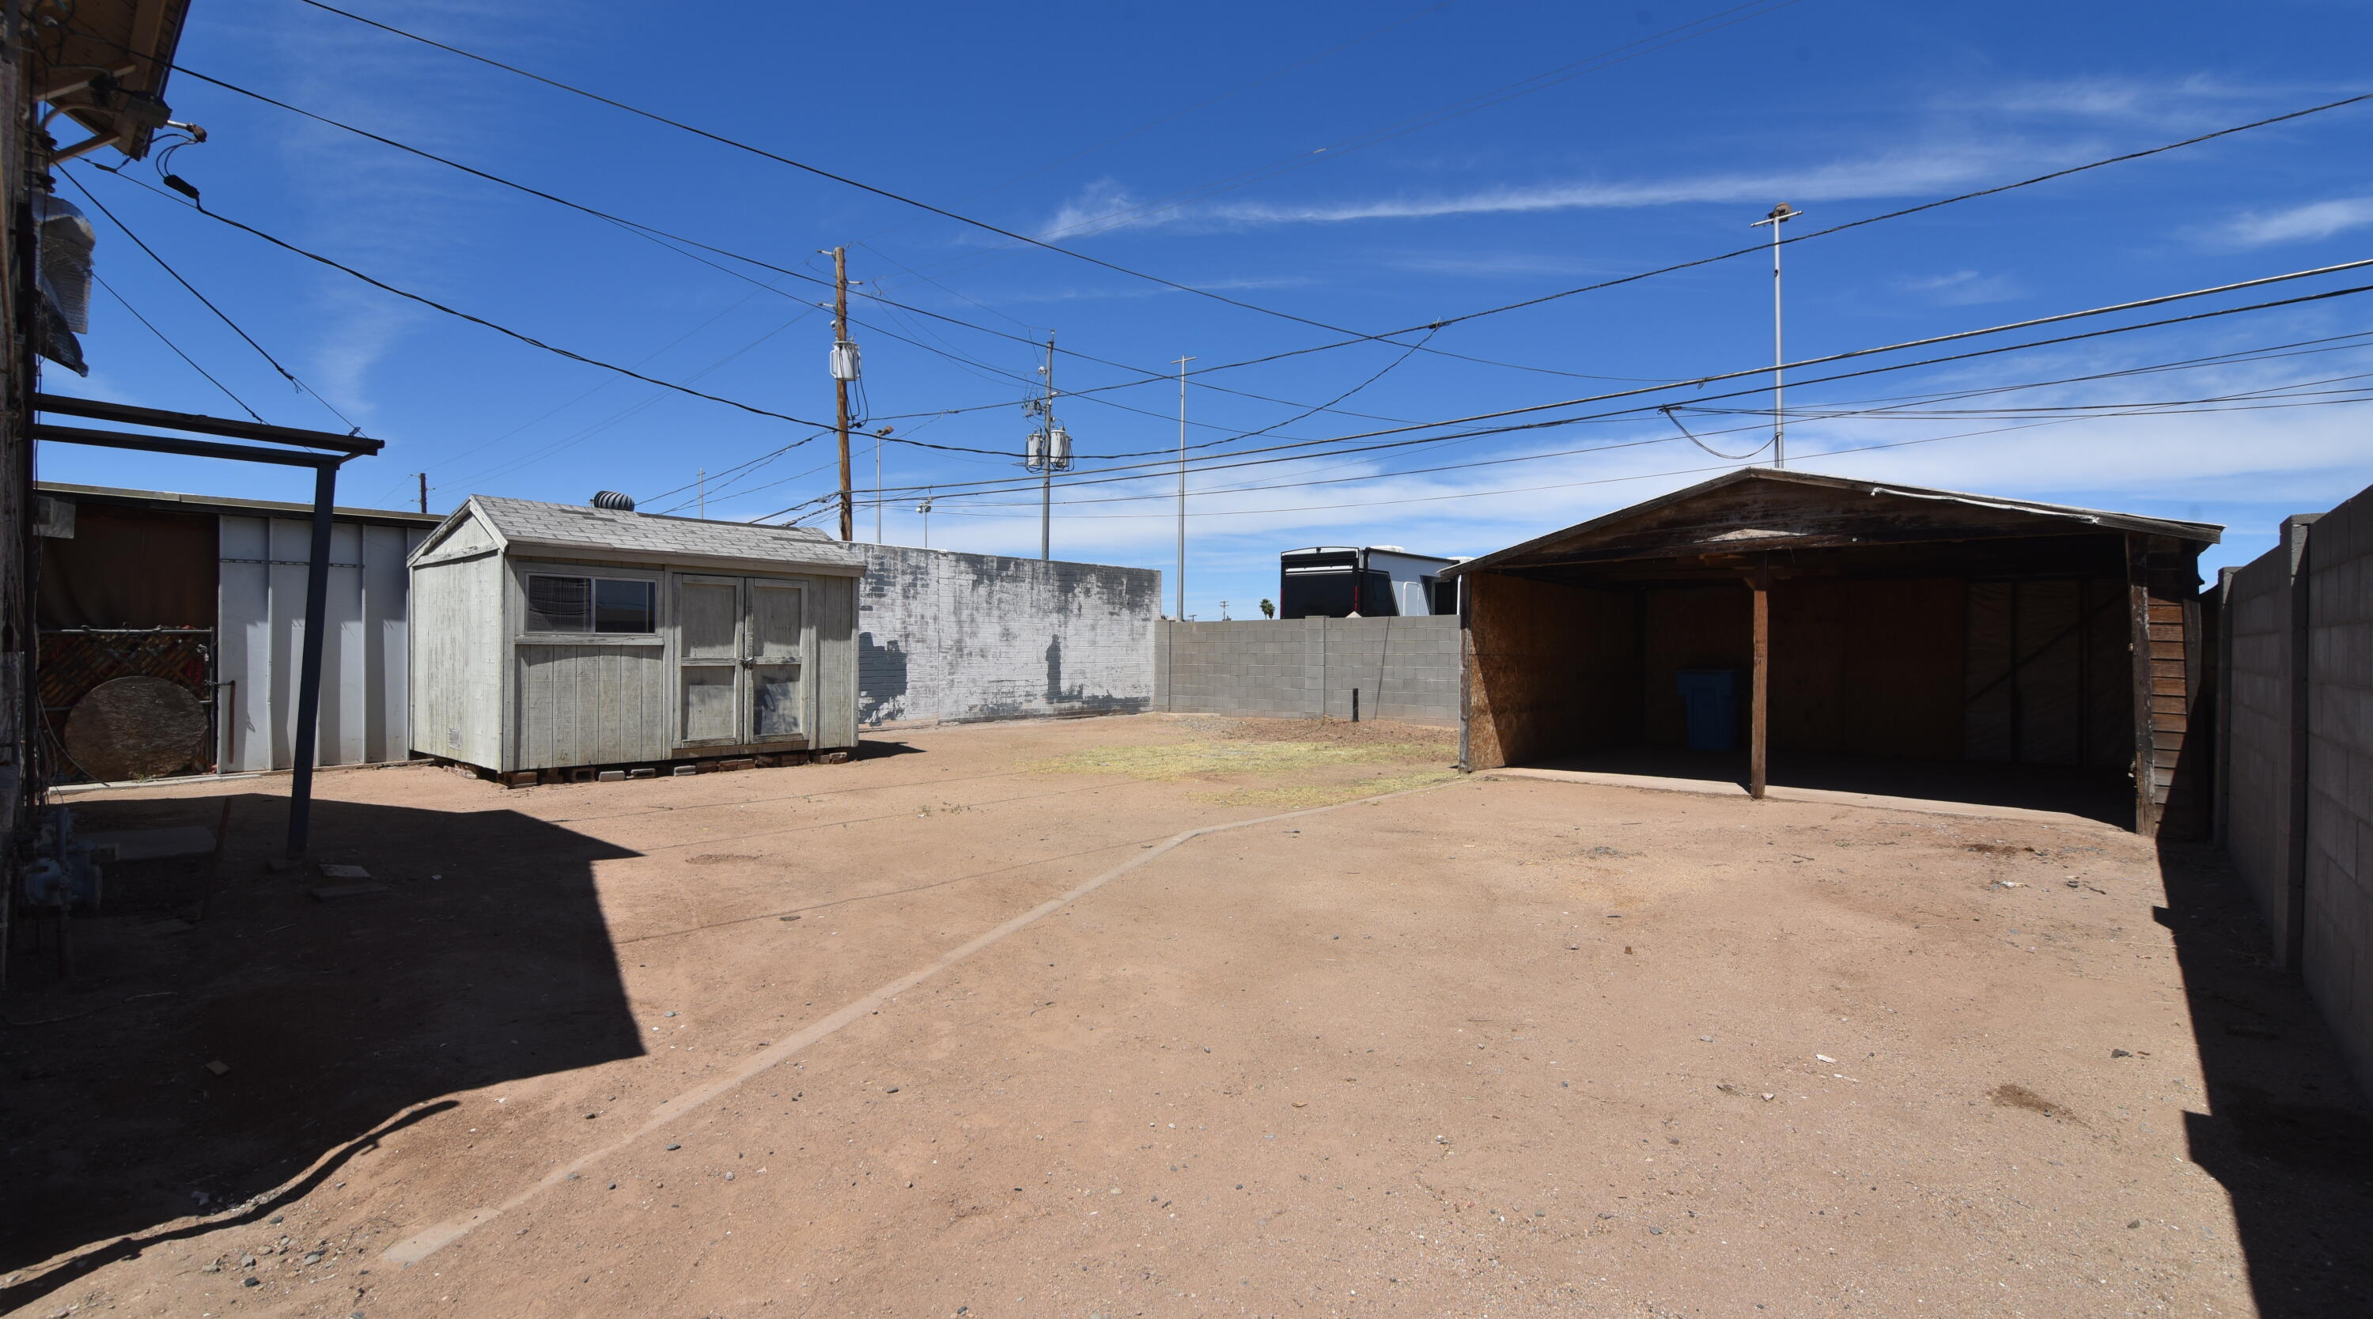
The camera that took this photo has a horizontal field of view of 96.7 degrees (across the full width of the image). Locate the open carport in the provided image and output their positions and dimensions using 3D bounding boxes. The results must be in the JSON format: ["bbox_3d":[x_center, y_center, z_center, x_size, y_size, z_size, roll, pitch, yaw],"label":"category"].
[{"bbox_3d":[6.432,-0.209,10.856,5.770,2.805,5.020,1,1,41],"label":"open carport"}]

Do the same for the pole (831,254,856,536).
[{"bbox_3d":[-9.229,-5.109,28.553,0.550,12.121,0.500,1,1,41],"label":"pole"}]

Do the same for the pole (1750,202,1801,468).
[{"bbox_3d":[10.458,-3.503,18.740,0.820,9.163,0.350,1,1,41],"label":"pole"}]

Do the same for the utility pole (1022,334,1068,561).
[{"bbox_3d":[-4.257,-4.470,32.047,1.200,10.801,0.800,1,1,41],"label":"utility pole"}]

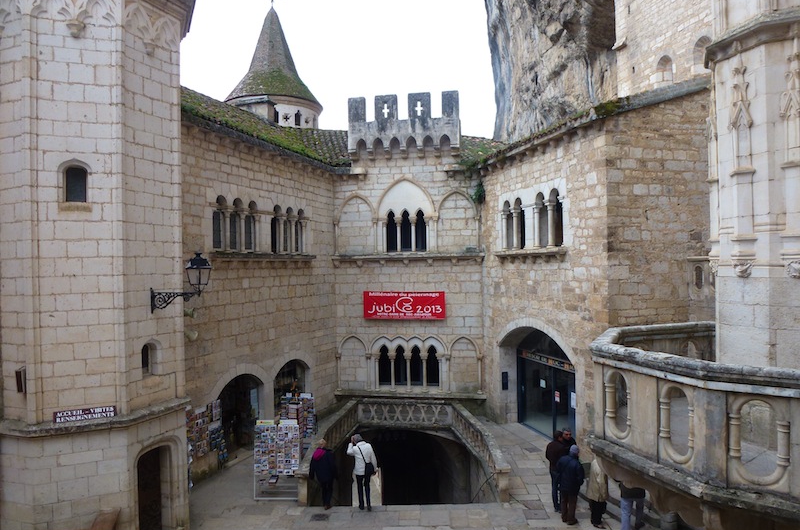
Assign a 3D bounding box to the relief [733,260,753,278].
[{"bbox_3d":[3.820,0.040,6.468,0.130,0.200,0.210,-1,0,-14],"label":"relief"}]

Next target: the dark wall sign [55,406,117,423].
[{"bbox_3d":[-5.691,2.690,10.459,1.004,0.197,0.040,-1,0,-20],"label":"dark wall sign"}]

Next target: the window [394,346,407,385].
[{"bbox_3d":[0.019,3.842,22.087,0.500,1.529,0.250,-1,0,14],"label":"window"}]

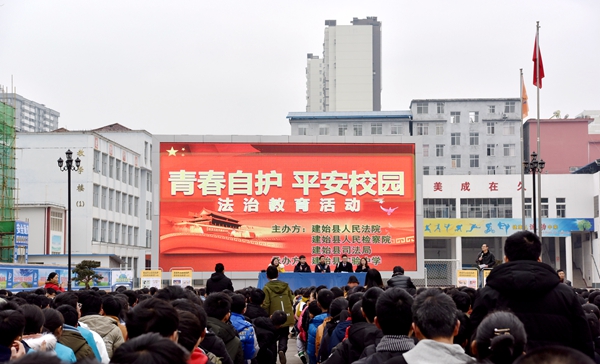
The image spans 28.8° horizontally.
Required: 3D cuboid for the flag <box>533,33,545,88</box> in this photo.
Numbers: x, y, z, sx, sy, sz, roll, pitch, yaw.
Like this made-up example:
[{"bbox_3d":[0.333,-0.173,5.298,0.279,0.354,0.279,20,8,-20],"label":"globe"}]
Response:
[{"bbox_3d":[8.582,-4.356,41.977,0.420,2.002,0.320,0,-5,0],"label":"flag"}]

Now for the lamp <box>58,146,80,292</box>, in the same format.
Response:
[{"bbox_3d":[-7.554,1.629,37.992,0.770,5.436,0.770,0,-5,0],"label":"lamp"}]

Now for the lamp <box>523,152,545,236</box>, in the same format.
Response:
[{"bbox_3d":[7.942,1.698,39.287,0.770,5.411,0.770,0,-5,0],"label":"lamp"}]

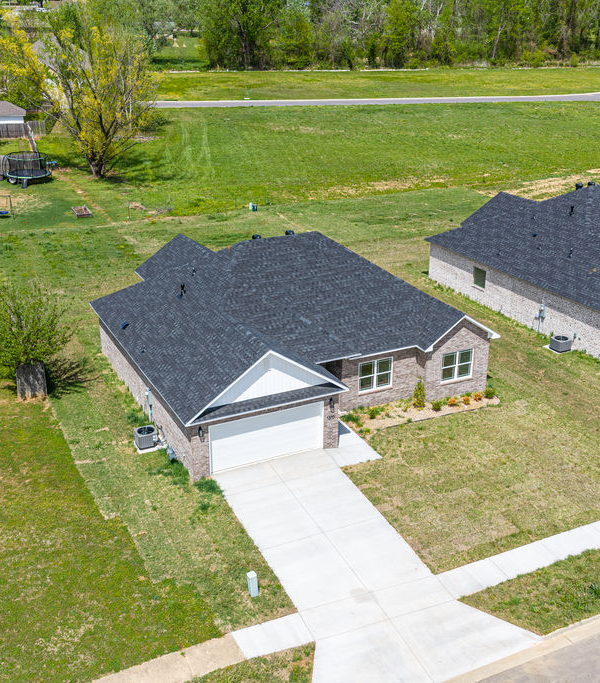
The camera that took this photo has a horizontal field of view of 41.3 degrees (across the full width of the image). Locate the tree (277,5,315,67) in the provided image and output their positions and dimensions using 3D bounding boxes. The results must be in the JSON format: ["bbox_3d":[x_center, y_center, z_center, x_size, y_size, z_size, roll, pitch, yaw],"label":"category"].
[{"bbox_3d":[-1.189,-78.450,205.167,9.800,15.400,9.500,0,22,0],"label":"tree"}]

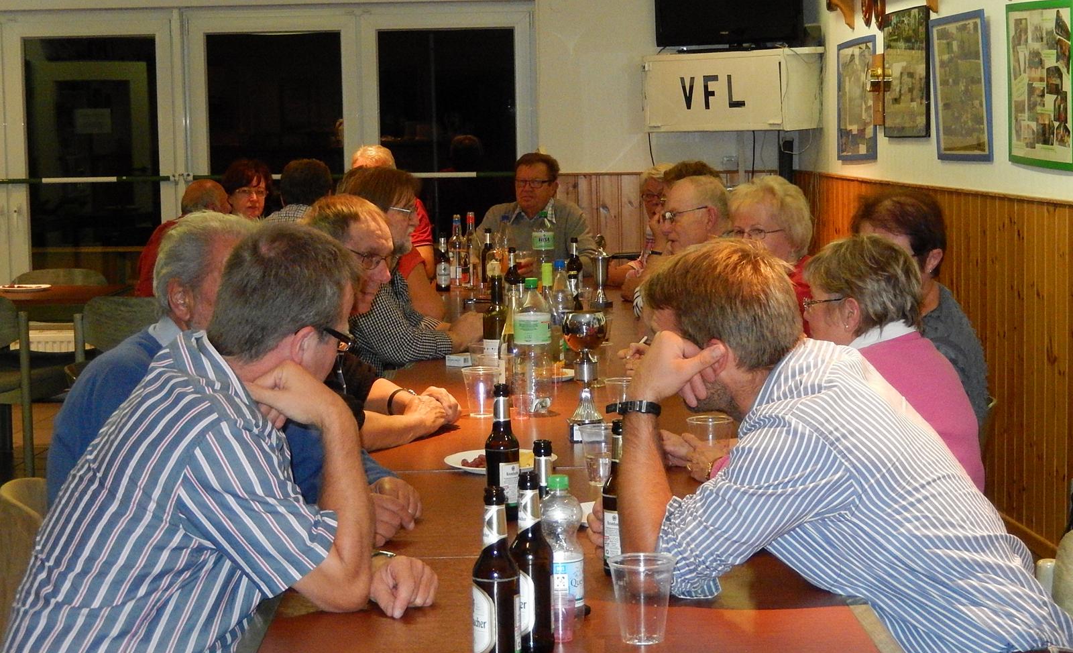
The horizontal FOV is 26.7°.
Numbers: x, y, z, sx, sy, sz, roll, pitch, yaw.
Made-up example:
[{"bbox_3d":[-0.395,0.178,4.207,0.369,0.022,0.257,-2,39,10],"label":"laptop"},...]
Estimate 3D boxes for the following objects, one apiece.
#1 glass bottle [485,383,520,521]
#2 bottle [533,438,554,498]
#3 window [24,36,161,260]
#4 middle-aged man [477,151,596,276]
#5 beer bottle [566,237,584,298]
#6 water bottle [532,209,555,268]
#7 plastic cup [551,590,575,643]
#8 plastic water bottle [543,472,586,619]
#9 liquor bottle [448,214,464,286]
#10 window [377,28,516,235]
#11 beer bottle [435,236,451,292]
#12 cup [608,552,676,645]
[{"bbox_3d":[-0.059,0.220,4.012,0.061,0.236,0.061,-1,5,0],"label":"glass bottle"},{"bbox_3d":[0.012,0.282,3.276,0.061,0.236,0.061,-1,5,0],"label":"bottle"},{"bbox_3d":[-2.368,-0.878,12.115,0.709,1.344,0.060,-1,5,-1],"label":"window"},{"bbox_3d":[-0.001,-0.061,9.482,0.540,1.320,0.560,0,5,3],"label":"middle-aged man"},{"bbox_3d":[0.159,-0.250,9.320,0.062,0.236,0.062,-1,5,0],"label":"beer bottle"},{"bbox_3d":[0.033,-0.317,9.359,0.089,0.320,0.089,-1,5,0],"label":"water bottle"},{"bbox_3d":[0.033,0.393,3.051,0.039,0.060,0.039,-1,5,0],"label":"plastic cup"},{"bbox_3d":[0.037,0.312,3.192,0.064,0.202,0.064,-1,5,0],"label":"plastic water bottle"},{"bbox_3d":[-0.353,-0.340,10.099,0.075,0.316,0.075,-1,5,-2],"label":"liquor bottle"},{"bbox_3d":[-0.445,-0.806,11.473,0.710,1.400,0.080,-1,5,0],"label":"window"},{"bbox_3d":[-0.402,-0.271,9.799,0.061,0.236,0.061,-1,5,-2],"label":"beer bottle"},{"bbox_3d":[0.141,0.365,3.018,0.091,0.110,0.091,-1,5,0],"label":"cup"}]

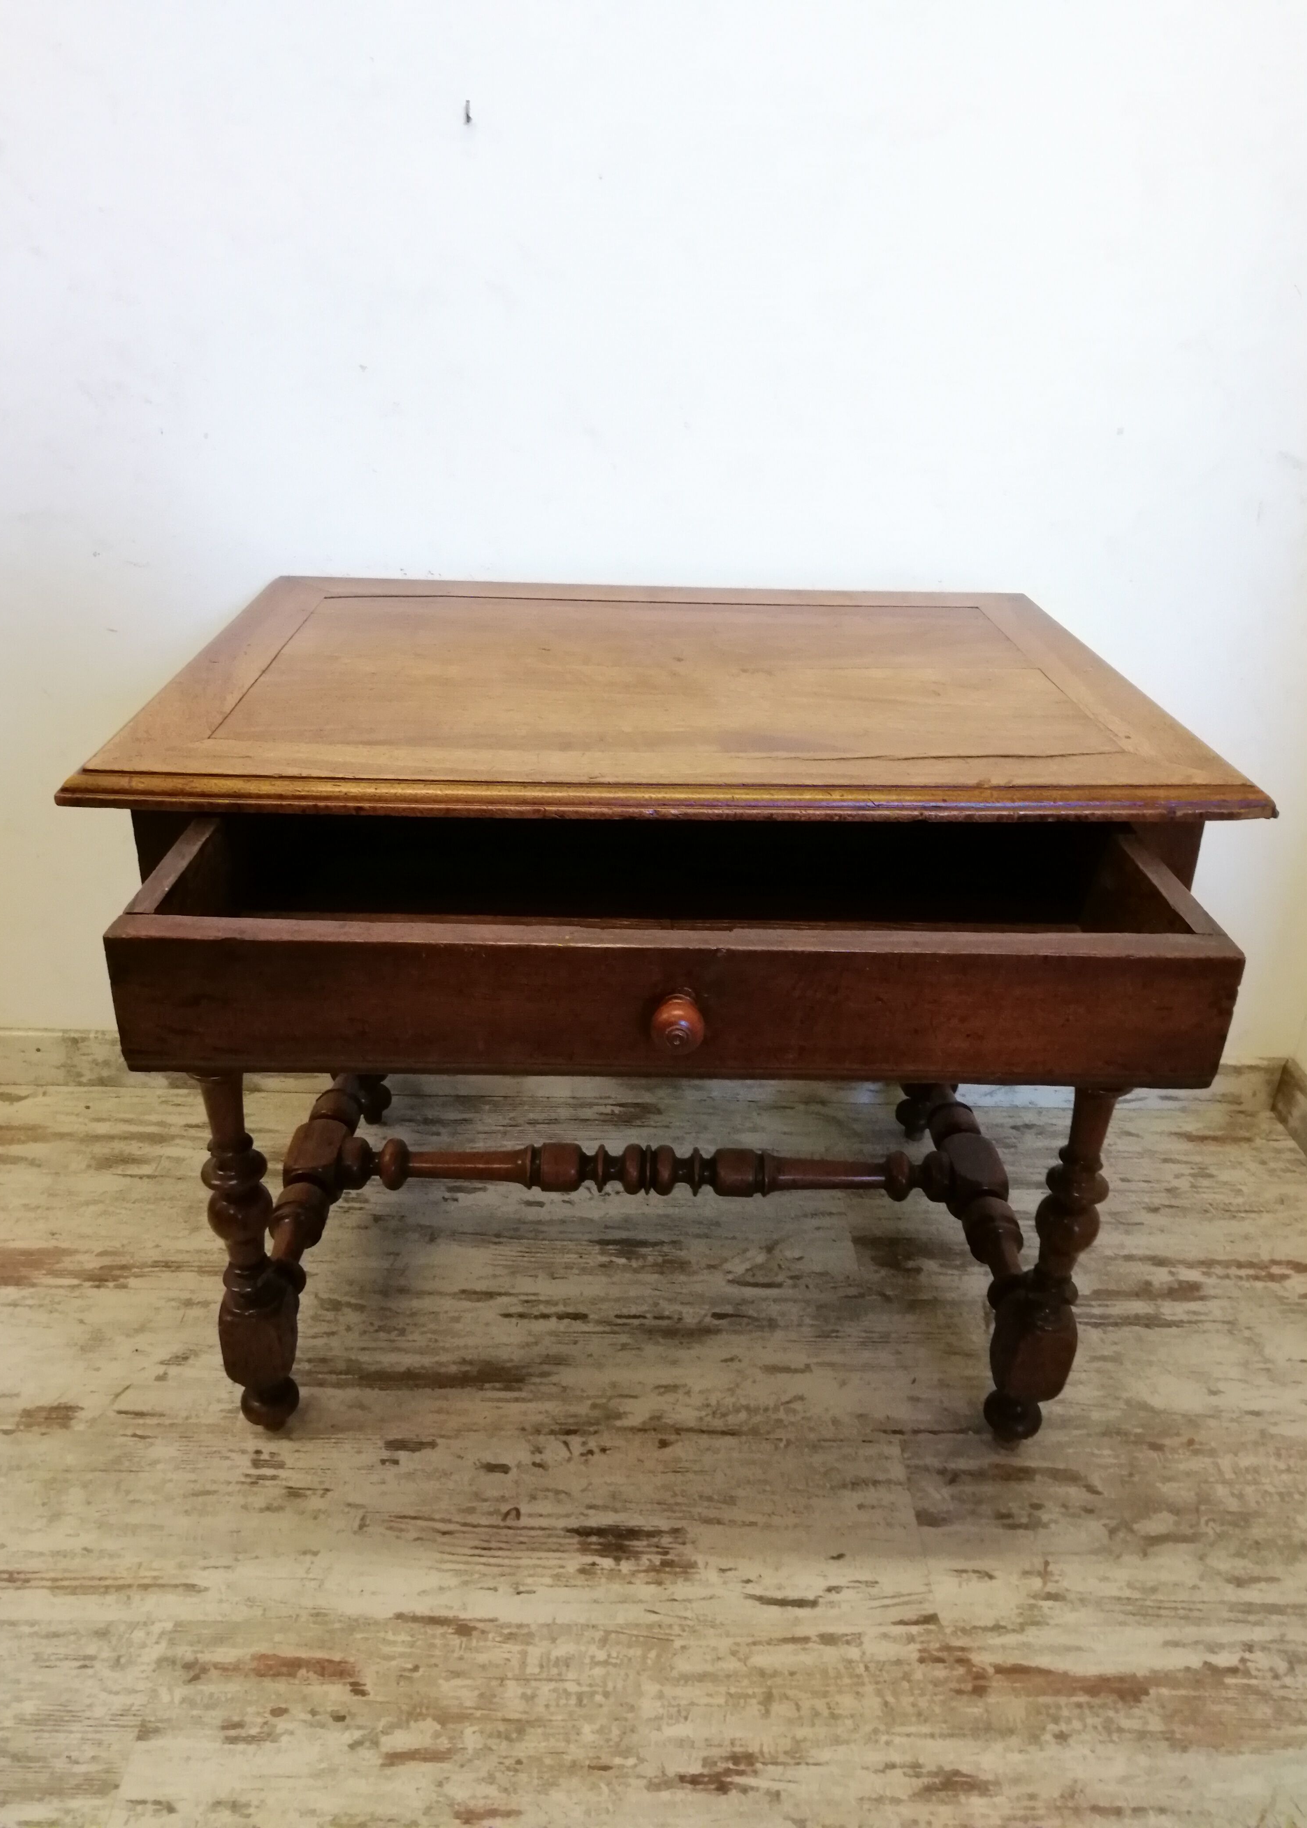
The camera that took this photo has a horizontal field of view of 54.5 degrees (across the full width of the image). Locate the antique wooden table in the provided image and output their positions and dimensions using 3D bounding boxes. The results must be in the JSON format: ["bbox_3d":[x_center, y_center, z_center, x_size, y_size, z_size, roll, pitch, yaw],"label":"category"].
[{"bbox_3d":[0.002,0.123,1.285,0.879,0.735,0.778,1,28,-2],"label":"antique wooden table"}]

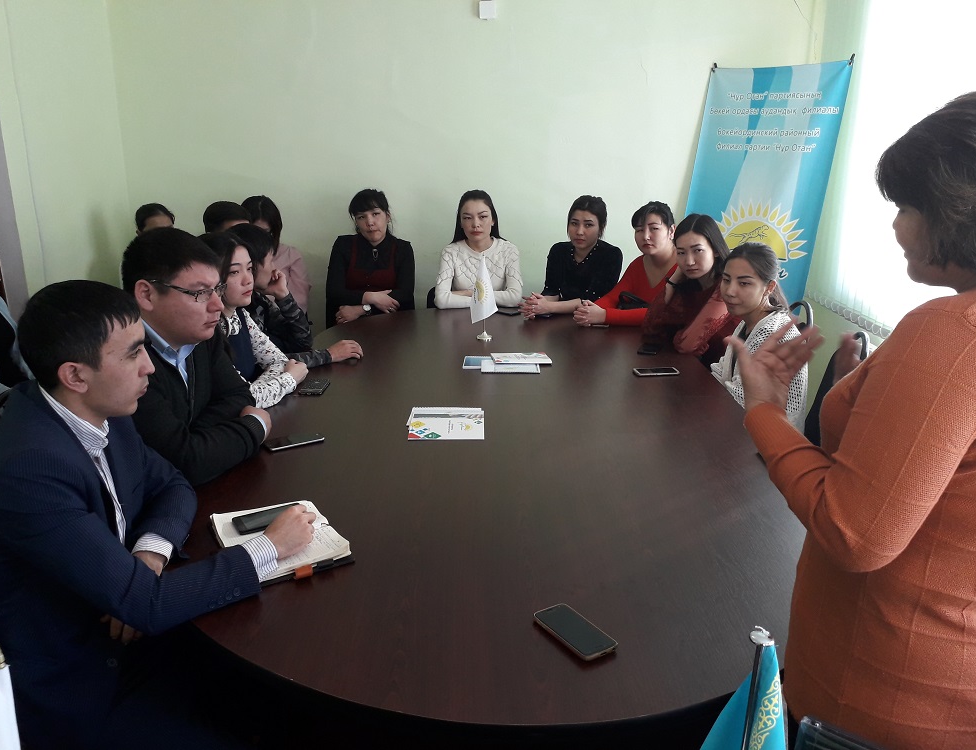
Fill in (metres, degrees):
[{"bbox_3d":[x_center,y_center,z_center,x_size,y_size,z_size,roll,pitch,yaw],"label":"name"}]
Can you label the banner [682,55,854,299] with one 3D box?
[{"bbox_3d":[1.490,-0.773,4.531,0.800,1.991,0.060,15,10,40],"label":"banner"}]

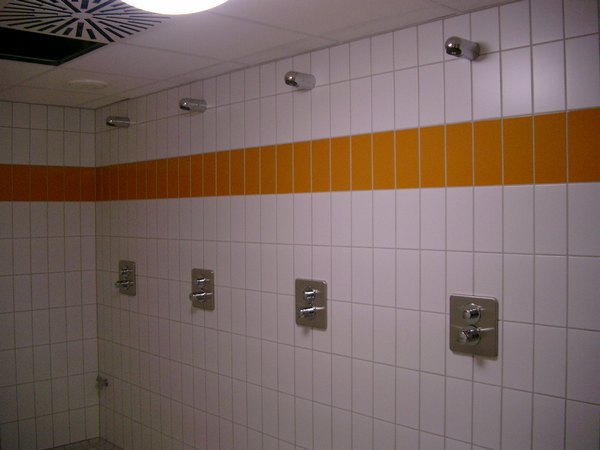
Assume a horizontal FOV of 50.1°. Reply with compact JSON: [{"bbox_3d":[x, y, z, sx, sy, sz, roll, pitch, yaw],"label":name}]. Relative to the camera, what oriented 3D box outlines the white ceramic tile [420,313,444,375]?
[{"bbox_3d":[0.520,0.459,2.501,0.010,0.240,0.118,-1,1,-44],"label":"white ceramic tile"}]

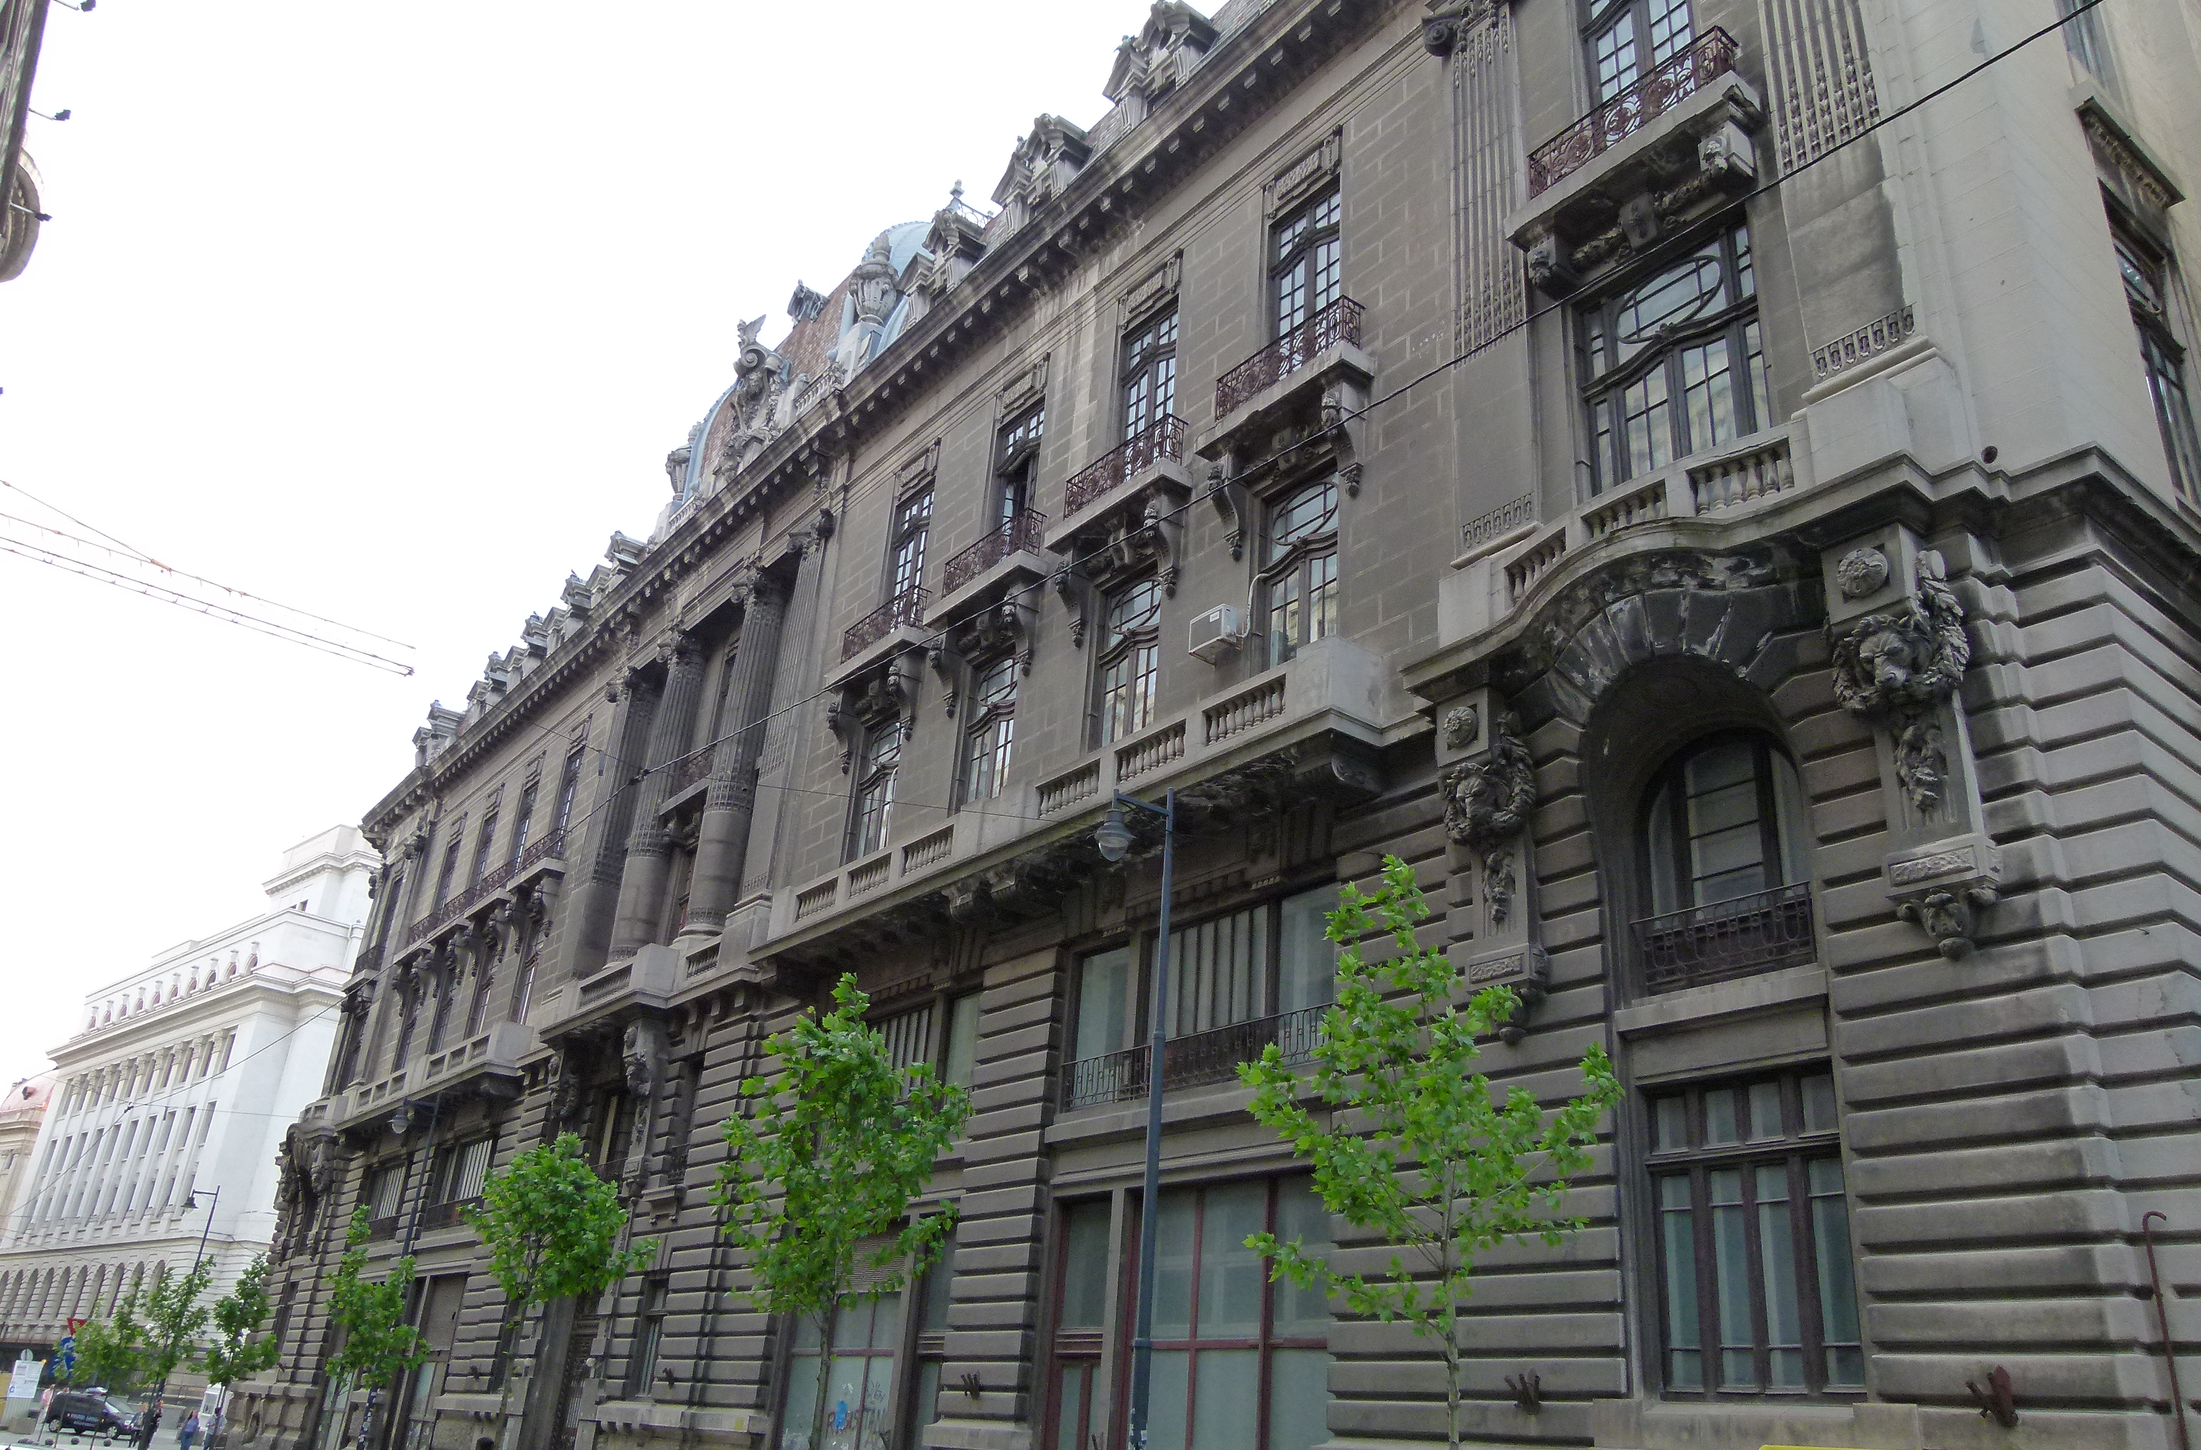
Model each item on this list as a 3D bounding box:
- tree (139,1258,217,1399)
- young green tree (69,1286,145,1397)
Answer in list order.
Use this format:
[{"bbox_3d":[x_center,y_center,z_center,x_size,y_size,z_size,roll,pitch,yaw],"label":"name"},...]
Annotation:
[{"bbox_3d":[-27.357,18.707,46.560,2.147,5.796,2.147,21,-30,-32],"label":"tree"},{"bbox_3d":[-32.109,20.991,51.866,2.400,5.300,2.400,22,-30,-32],"label":"young green tree"}]

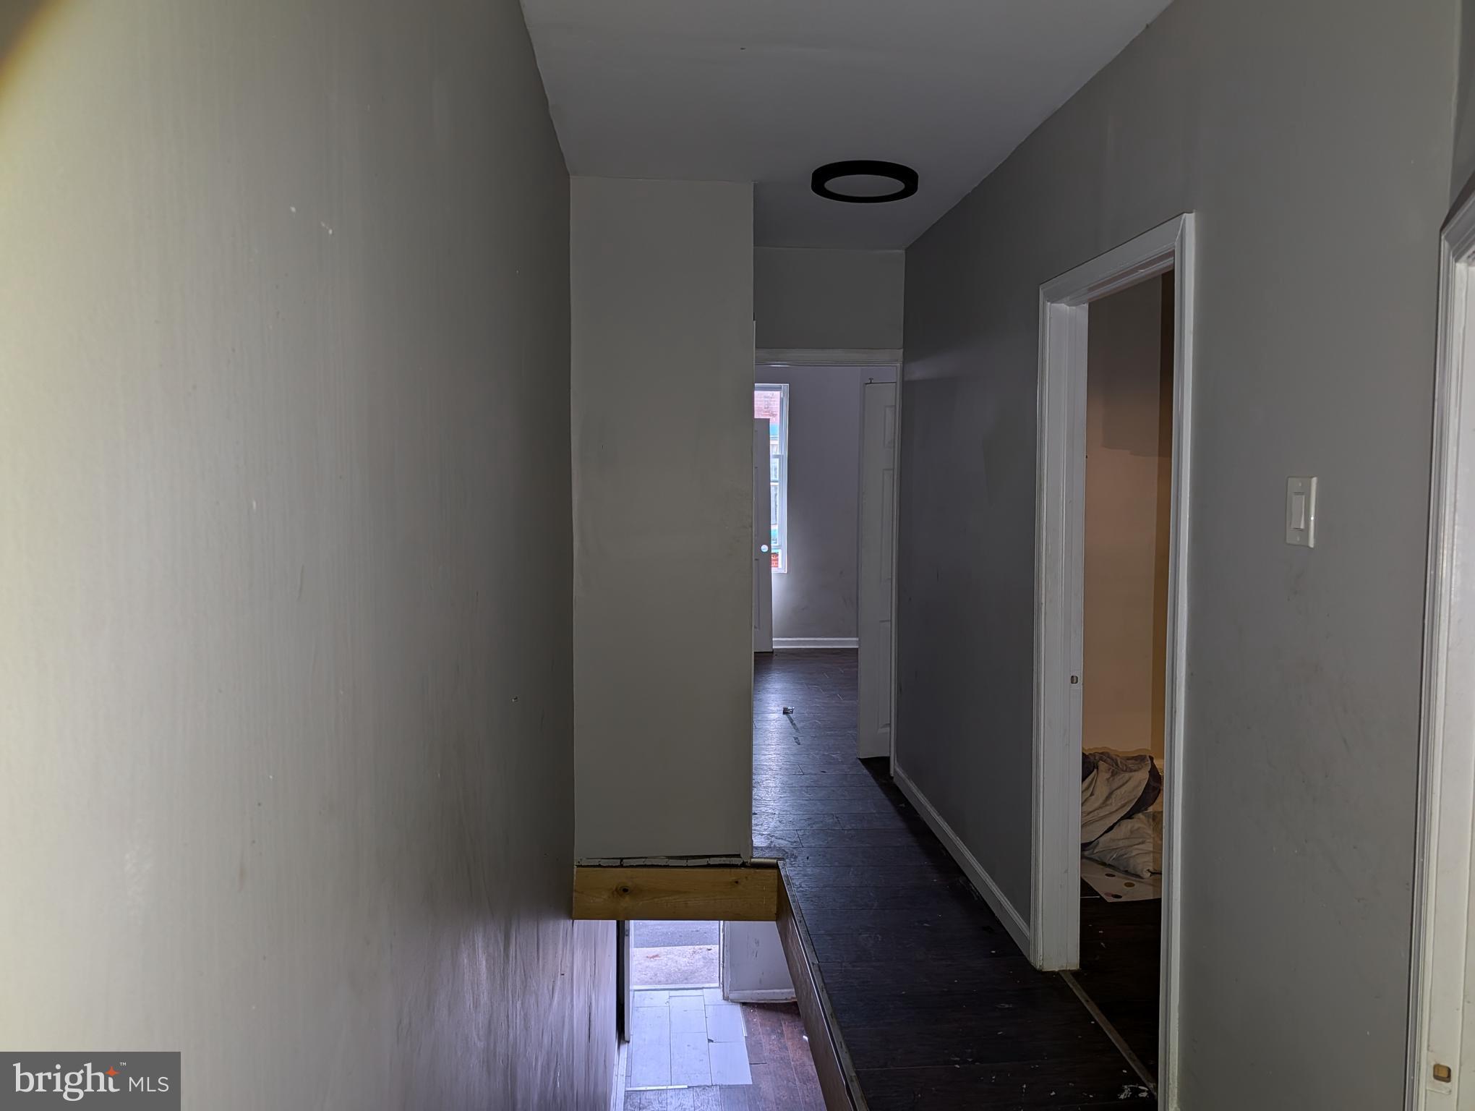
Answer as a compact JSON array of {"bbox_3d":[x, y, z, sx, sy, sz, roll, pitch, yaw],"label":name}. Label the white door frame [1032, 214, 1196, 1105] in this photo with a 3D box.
[{"bbox_3d":[1.002,0.279,2.691,0.140,2.091,0.870,-1,4,-4],"label":"white door frame"}]

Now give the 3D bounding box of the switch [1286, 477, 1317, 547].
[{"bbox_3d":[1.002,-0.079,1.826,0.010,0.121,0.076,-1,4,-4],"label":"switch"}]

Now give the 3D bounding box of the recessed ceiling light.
[{"bbox_3d":[0.444,-1.299,3.572,0.366,0.042,0.366,-1,4,-4],"label":"recessed ceiling light"}]

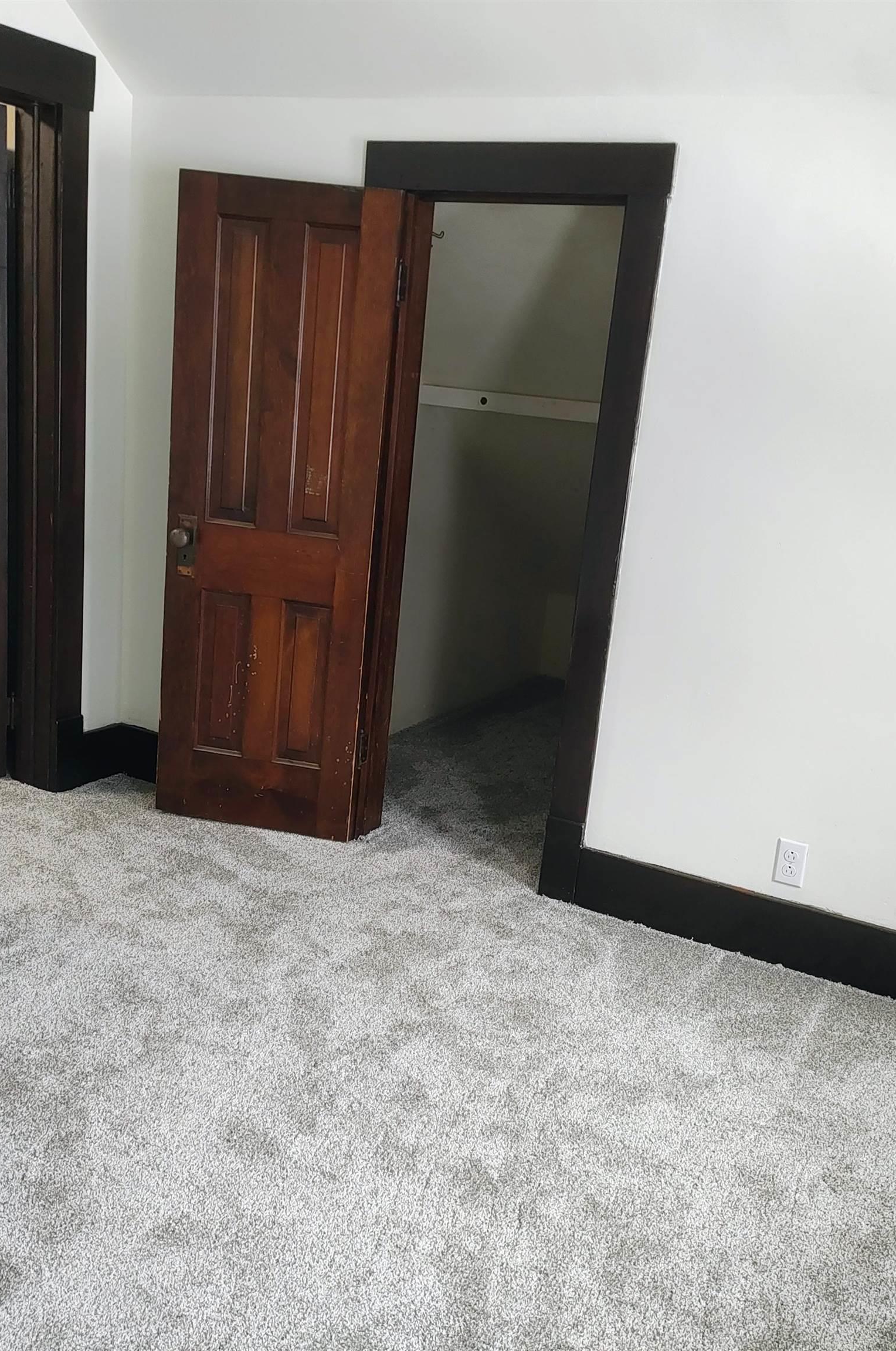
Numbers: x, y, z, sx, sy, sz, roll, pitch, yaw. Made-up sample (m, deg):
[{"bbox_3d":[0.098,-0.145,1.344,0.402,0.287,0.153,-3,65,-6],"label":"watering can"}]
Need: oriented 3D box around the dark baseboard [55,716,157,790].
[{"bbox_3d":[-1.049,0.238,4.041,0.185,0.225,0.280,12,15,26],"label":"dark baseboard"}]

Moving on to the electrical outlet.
[{"bbox_3d":[0.849,0.467,3.226,0.071,0.115,0.008,12,15,26],"label":"electrical outlet"}]

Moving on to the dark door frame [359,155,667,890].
[{"bbox_3d":[0.109,-0.401,3.514,0.844,1.923,0.150,12,15,26],"label":"dark door frame"}]

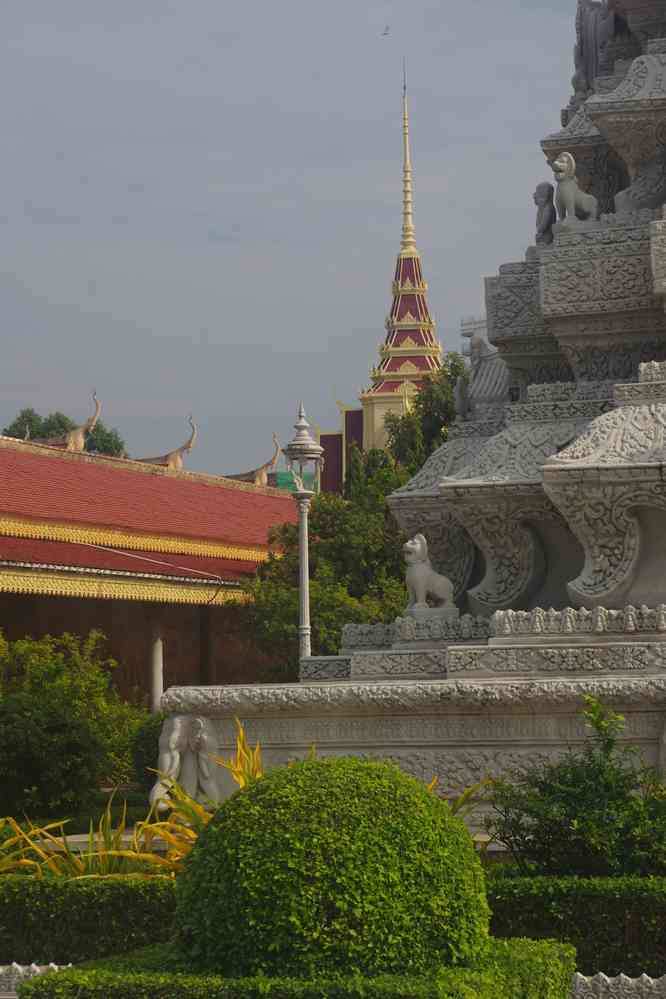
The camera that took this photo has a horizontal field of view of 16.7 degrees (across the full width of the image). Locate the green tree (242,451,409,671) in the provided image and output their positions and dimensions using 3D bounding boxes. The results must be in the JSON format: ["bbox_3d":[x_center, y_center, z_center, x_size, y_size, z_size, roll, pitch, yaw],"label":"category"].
[{"bbox_3d":[-0.008,1.738,35.000,3.400,5.200,3.400,-3,-5,18],"label":"green tree"}]

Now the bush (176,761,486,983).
[{"bbox_3d":[0.002,1.612,10.300,1.420,0.920,1.420,-1,-5,0],"label":"bush"}]

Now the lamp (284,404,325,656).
[{"bbox_3d":[-0.308,1.286,25.000,0.470,4.680,0.470,-3,-5,18],"label":"lamp"}]

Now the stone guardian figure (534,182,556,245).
[{"bbox_3d":[1.803,-2.426,19.300,0.200,0.540,0.210,-3,-5,18],"label":"stone guardian figure"}]

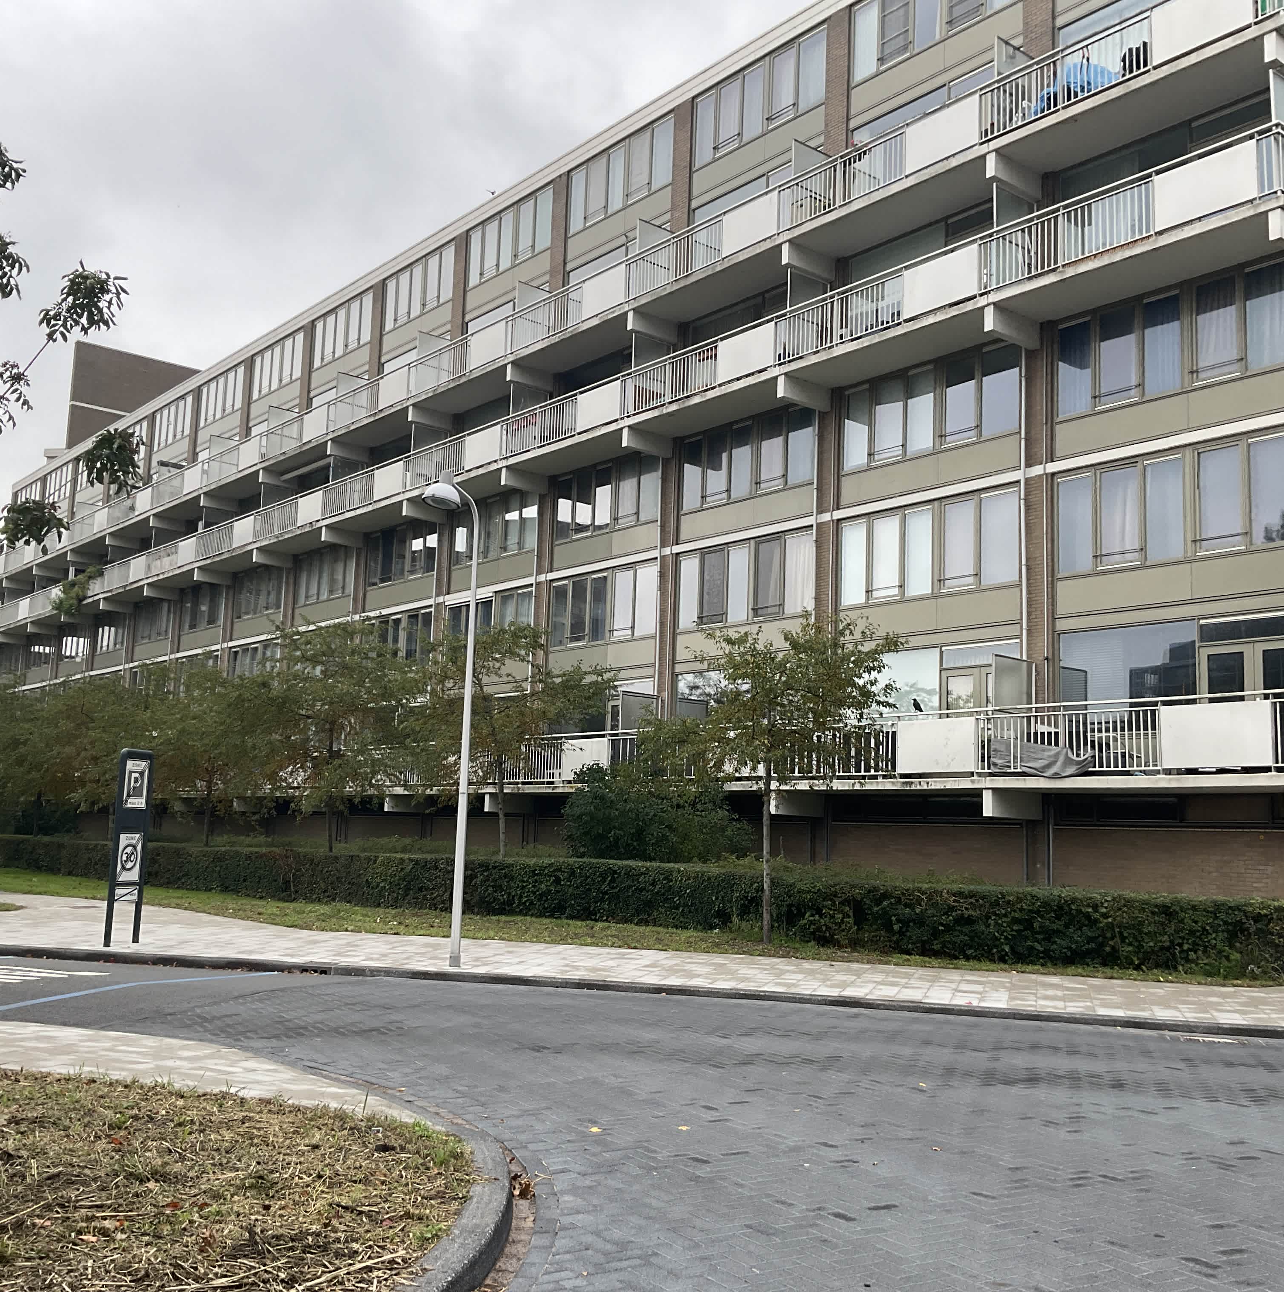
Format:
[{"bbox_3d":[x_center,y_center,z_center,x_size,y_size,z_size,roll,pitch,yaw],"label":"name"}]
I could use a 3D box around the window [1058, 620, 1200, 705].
[{"bbox_3d":[7.987,0.526,23.850,0.150,1.689,2.606,8,-10,-38],"label":"window"}]

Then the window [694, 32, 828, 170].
[{"bbox_3d":[2.623,-12.248,32.575,0.150,1.710,4.260,9,-10,-38],"label":"window"}]

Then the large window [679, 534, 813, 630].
[{"bbox_3d":[2.169,-1.385,30.850,0.150,1.700,4.160,8,-10,-38],"label":"large window"}]

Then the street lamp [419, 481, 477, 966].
[{"bbox_3d":[-2.370,0.918,17.480,0.470,5.880,1.050,-3,-9,29],"label":"street lamp"}]

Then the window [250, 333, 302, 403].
[{"bbox_3d":[-13.202,-10.078,52.324,0.150,1.710,4.260,9,-10,-38],"label":"window"}]

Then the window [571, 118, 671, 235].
[{"bbox_3d":[-0.587,-12.046,37.190,0.150,1.760,4.300,8,-10,-38],"label":"window"}]

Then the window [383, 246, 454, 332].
[{"bbox_3d":[-7.034,-11.169,45.252,0.150,1.760,4.300,8,-10,-38],"label":"window"}]

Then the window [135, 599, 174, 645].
[{"bbox_3d":[-20.255,-1.086,60.208,0.150,1.760,4.300,8,-10,-38],"label":"window"}]

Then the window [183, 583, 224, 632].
[{"bbox_3d":[-16.457,-1.434,54.103,0.150,1.670,3.800,8,-10,-38],"label":"window"}]

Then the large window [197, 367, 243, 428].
[{"bbox_3d":[-16.704,-9.852,57.345,0.150,1.760,4.300,8,-10,-38],"label":"large window"}]

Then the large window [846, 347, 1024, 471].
[{"bbox_3d":[5.407,-4.505,27.379,0.150,1.670,4.270,8,-10,-38],"label":"large window"}]

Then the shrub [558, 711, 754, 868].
[{"bbox_3d":[0.305,3.521,29.221,3.700,4.000,3.200,2,-8,1],"label":"shrub"}]

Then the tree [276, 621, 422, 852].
[{"bbox_3d":[-7.393,2.745,36.117,3.800,6.700,3.800,9,-10,-38],"label":"tree"}]

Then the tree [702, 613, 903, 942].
[{"bbox_3d":[2.561,2.167,23.470,3.150,5.250,3.150,1,-8,6],"label":"tree"}]

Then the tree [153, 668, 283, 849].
[{"bbox_3d":[-12.103,3.735,41.408,3.900,6.171,3.900,8,-10,-38],"label":"tree"}]

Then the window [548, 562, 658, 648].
[{"bbox_3d":[-0.969,-0.945,34.686,0.150,1.700,4.170,8,-10,-38],"label":"window"}]

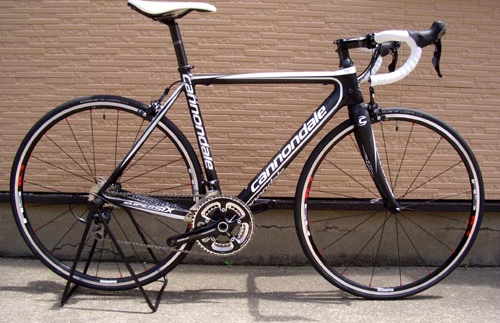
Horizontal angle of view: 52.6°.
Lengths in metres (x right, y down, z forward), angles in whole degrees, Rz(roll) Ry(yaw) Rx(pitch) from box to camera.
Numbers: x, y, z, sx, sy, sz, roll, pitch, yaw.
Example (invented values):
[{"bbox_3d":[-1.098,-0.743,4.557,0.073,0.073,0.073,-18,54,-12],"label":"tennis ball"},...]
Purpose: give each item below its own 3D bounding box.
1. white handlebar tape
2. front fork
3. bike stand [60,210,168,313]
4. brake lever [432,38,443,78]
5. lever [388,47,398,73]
[{"bbox_3d":[0.429,-0.307,1.535,0.146,0.162,0.150,1,8,-1],"label":"white handlebar tape"},{"bbox_3d":[0.419,-0.017,1.721,0.098,0.392,0.118,-16,8,1],"label":"front fork"},{"bbox_3d":[-0.464,0.293,1.751,0.320,0.350,0.260,1,8,-1],"label":"bike stand"},{"bbox_3d":[0.548,-0.301,1.477,0.032,0.118,0.026,1,8,-1],"label":"brake lever"},{"bbox_3d":[0.534,-0.361,1.881,0.032,0.115,0.026,1,8,-1],"label":"lever"}]

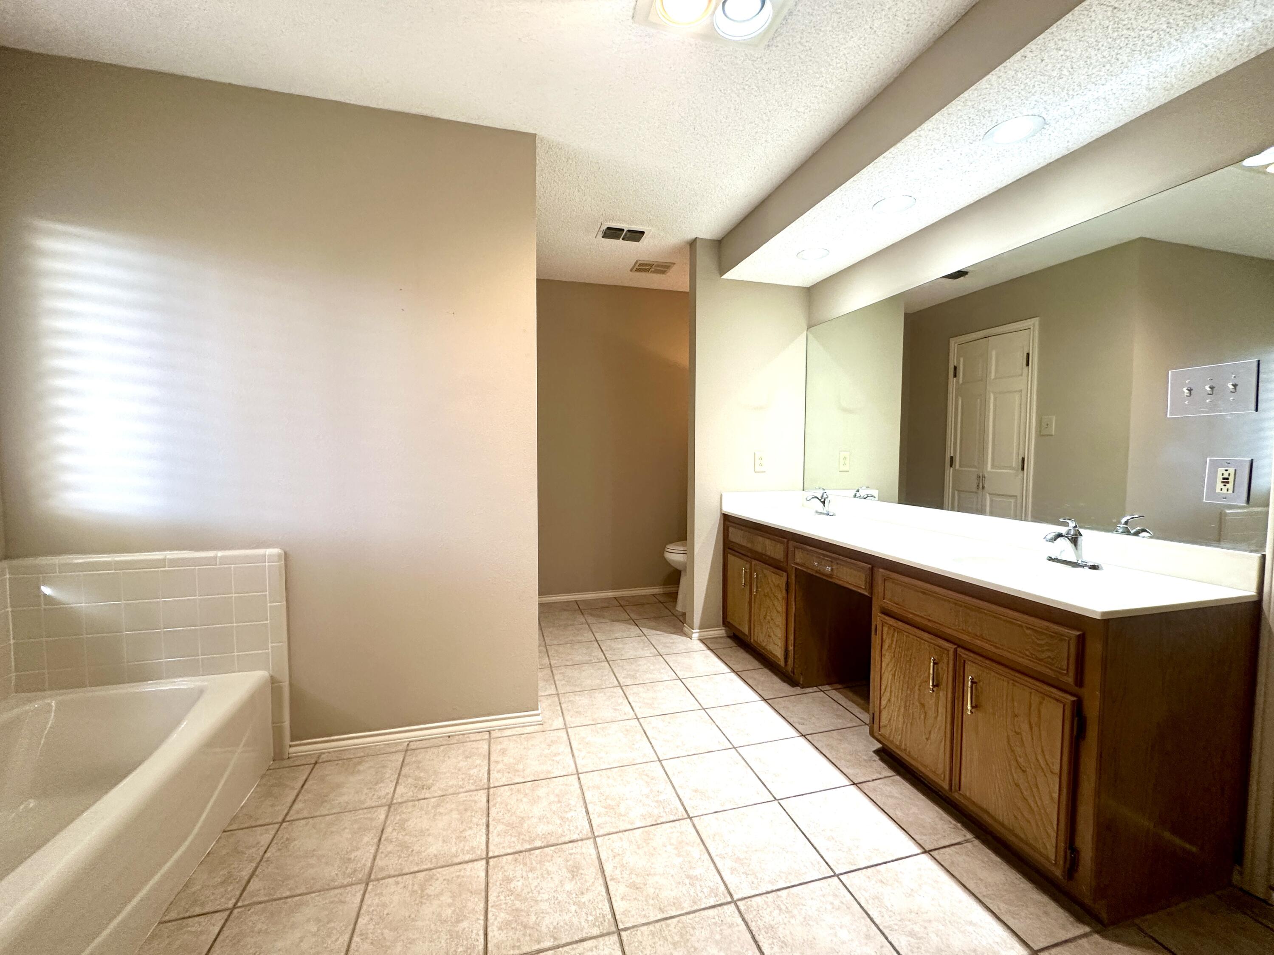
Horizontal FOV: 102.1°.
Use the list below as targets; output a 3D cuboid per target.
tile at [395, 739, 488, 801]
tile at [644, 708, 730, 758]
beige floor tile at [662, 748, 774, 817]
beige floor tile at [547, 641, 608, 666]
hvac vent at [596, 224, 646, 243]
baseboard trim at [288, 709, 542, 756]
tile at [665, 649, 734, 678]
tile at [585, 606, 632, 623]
[{"bbox_3d":[-0.711,1.089,1.915,0.306,0.010,0.306,-1,4,-15],"label":"tile"},{"bbox_3d":[0.197,1.067,2.146,0.304,0.010,0.307,-1,3,-15],"label":"tile"},{"bbox_3d":[0.284,1.098,1.863,0.306,0.010,0.306,-1,4,-15],"label":"beige floor tile"},{"bbox_3d":[-0.354,1.020,2.971,0.304,0.010,0.307,-1,3,-15],"label":"beige floor tile"},{"bbox_3d":[-0.081,-1.400,2.981,0.285,0.020,0.205,-1,4,-15],"label":"hvac vent"},{"bbox_3d":[-0.867,1.034,2.090,0.954,0.056,0.015,-1,3,-15],"label":"baseboard trim"},{"bbox_3d":[0.330,1.027,2.837,0.305,0.010,0.305,-1,3,-15],"label":"tile"},{"bbox_3d":[-0.218,0.986,3.681,0.306,0.010,0.306,-1,4,-15],"label":"tile"}]

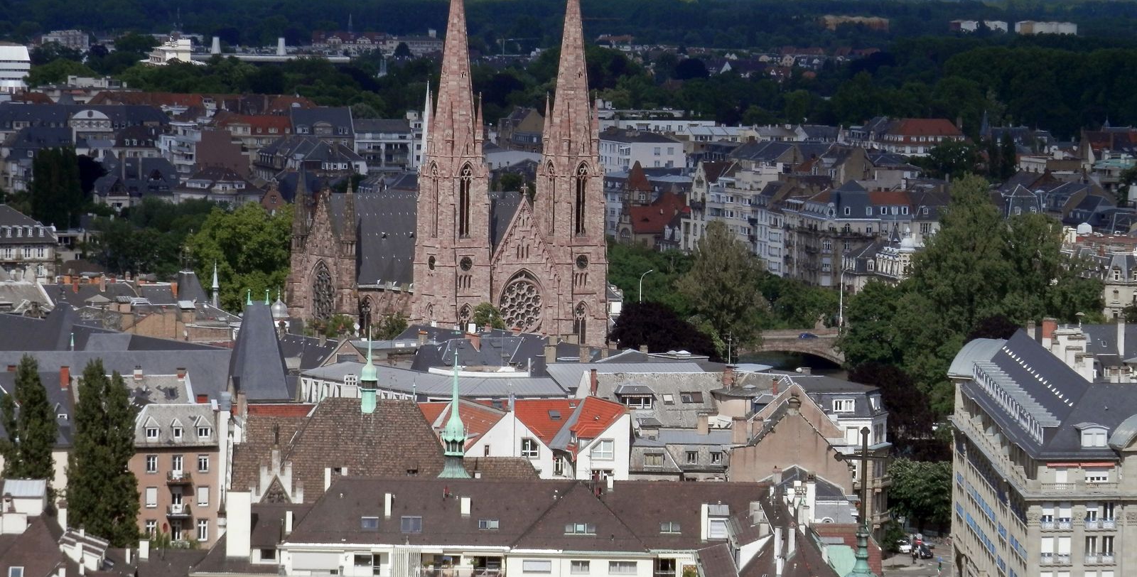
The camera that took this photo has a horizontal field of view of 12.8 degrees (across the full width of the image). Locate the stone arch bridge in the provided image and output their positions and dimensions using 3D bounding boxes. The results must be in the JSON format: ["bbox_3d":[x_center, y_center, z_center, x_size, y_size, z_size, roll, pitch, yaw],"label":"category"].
[{"bbox_3d":[36.050,11.500,924.990,28.000,6.000,18.000,-1,4,-22],"label":"stone arch bridge"}]

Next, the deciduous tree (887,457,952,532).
[{"bbox_3d":[43.020,25.410,618.030,8.800,9.610,8.500,1,4,0],"label":"deciduous tree"}]

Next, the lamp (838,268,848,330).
[{"bbox_3d":[51.080,2.590,937.950,0.350,12.550,2.000,-3,5,-45],"label":"lamp"}]

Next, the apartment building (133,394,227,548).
[{"bbox_3d":[-41.780,23.320,533.740,10.000,22.280,11.000,0,4,-10],"label":"apartment building"}]

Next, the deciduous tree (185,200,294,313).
[{"bbox_3d":[-57.860,-1.760,893.290,20.000,26.750,19.000,1,4,0],"label":"deciduous tree"}]

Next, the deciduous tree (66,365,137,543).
[{"bbox_3d":[-47.690,21.370,516.300,7.600,28.290,7.400,1,4,0],"label":"deciduous tree"}]

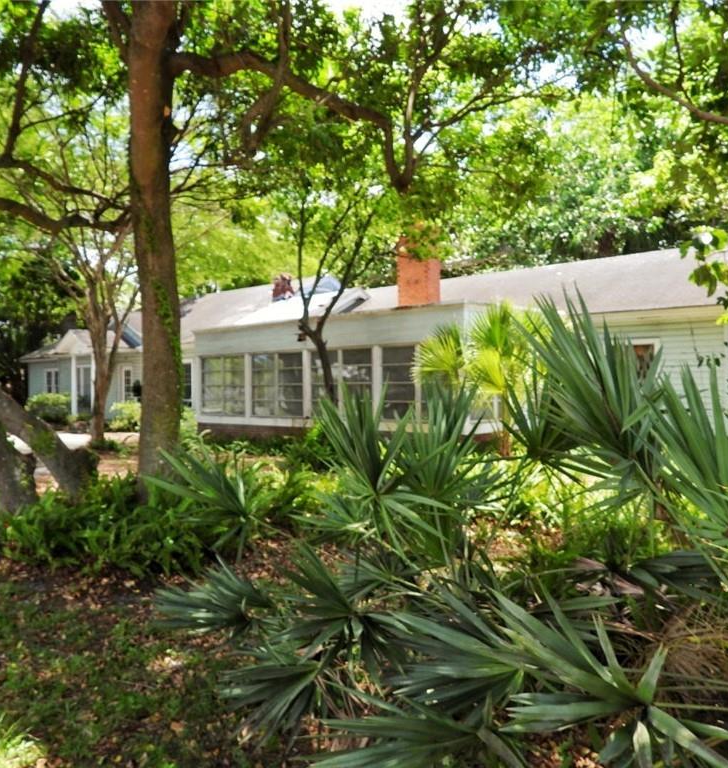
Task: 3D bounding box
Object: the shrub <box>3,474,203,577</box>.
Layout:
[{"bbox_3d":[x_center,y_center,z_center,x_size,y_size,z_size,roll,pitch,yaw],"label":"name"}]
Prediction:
[{"bbox_3d":[-2.366,1.200,6.600,1.750,0.640,1.300,0,0,0],"label":"shrub"}]

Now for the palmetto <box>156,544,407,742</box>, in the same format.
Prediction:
[{"bbox_3d":[-0.378,1.130,3.250,1.120,0.650,0.950,0,0,0],"label":"palmetto"}]

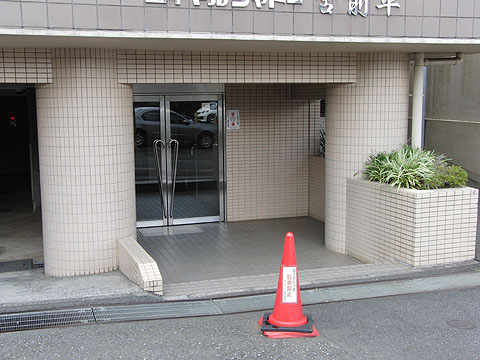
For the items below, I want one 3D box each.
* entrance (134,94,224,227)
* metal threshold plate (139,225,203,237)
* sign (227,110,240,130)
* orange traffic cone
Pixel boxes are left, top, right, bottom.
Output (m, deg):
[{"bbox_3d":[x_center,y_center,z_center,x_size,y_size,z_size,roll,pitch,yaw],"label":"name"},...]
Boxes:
[{"bbox_3d":[-1.081,-0.276,9.348,1.800,1.980,0.090,-3,8,-19],"label":"entrance"},{"bbox_3d":[-1.012,0.725,9.100,0.865,0.015,0.530,-3,8,-20],"label":"metal threshold plate"},{"bbox_3d":[-0.092,-0.923,9.615,0.207,0.296,0.010,-3,8,-19],"label":"sign"},{"bbox_3d":[0.349,0.737,4.573,0.400,0.730,0.390,-1,7,-2],"label":"orange traffic cone"}]

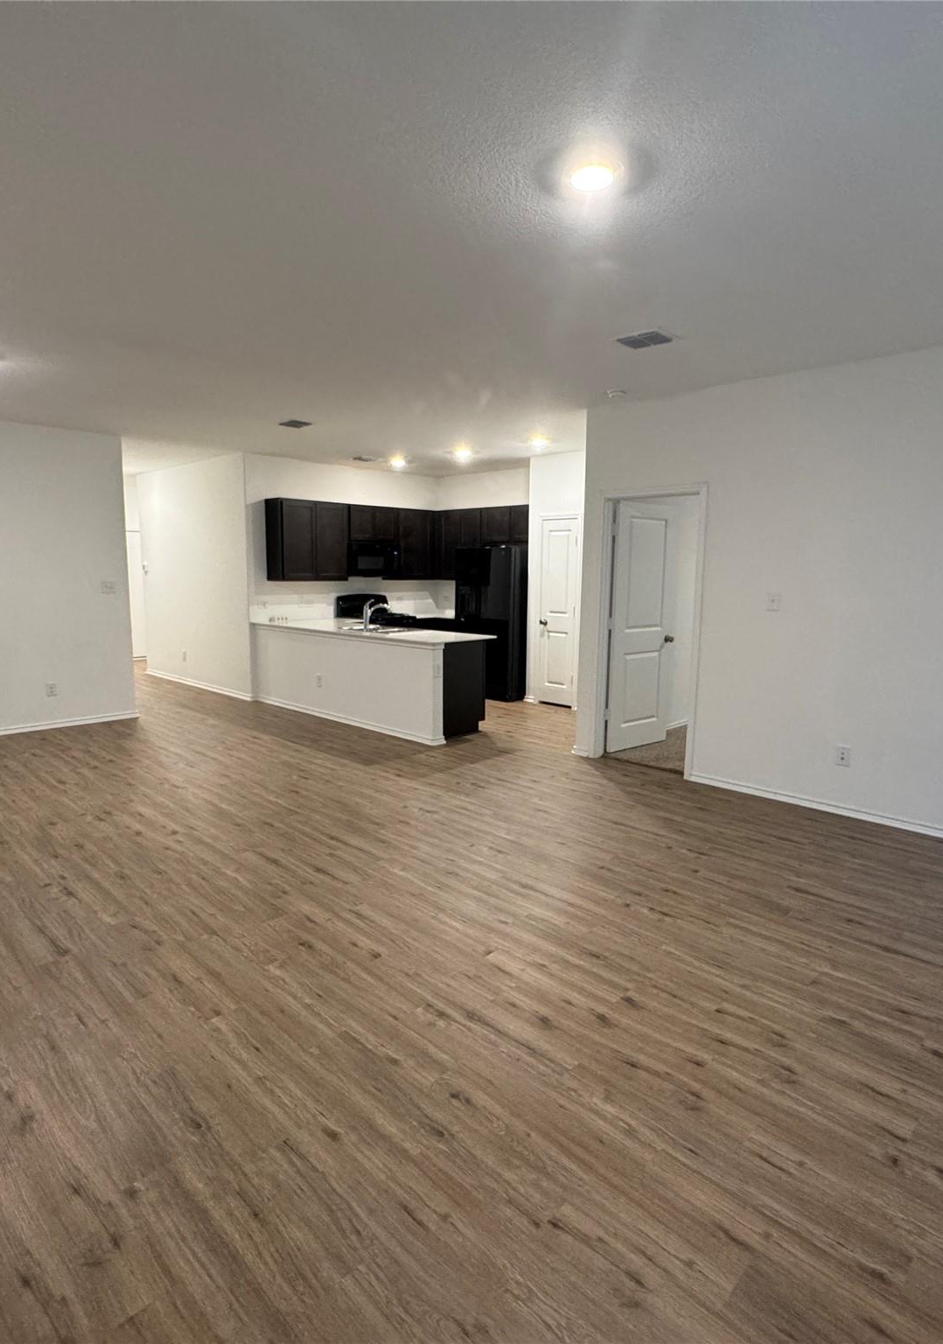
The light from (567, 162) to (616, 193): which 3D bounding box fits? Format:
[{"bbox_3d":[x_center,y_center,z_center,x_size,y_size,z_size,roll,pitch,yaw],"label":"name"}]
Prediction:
[{"bbox_3d":[0.371,-1.533,2.258,0.160,0.030,0.160,1,8,0],"label":"light"}]

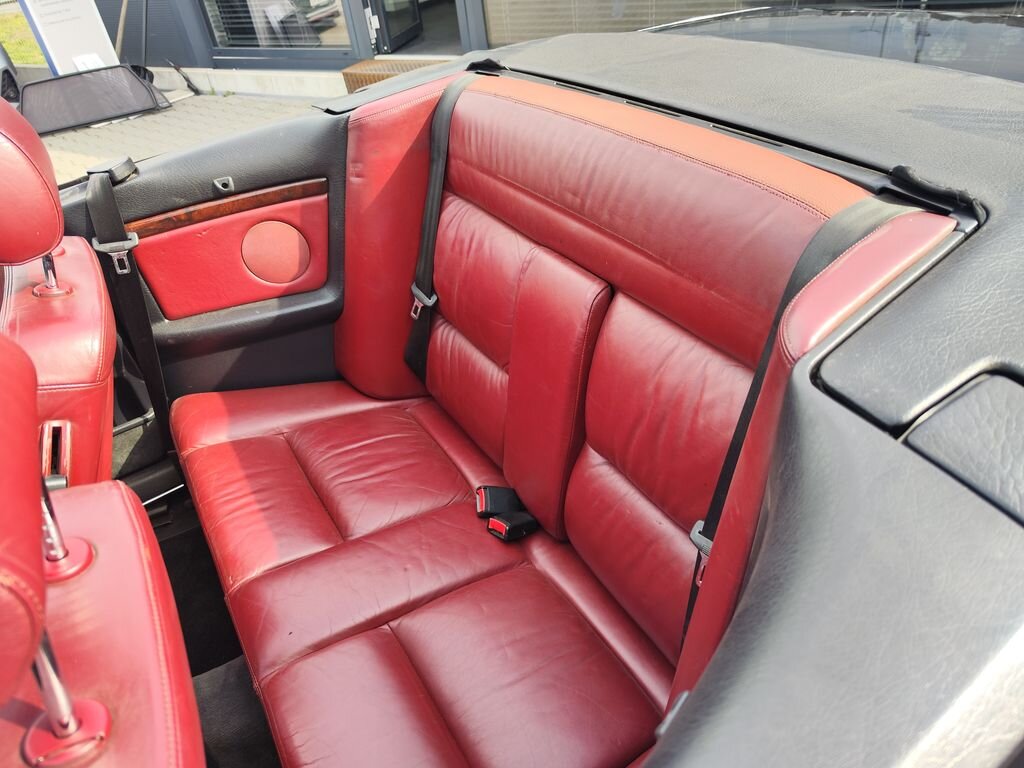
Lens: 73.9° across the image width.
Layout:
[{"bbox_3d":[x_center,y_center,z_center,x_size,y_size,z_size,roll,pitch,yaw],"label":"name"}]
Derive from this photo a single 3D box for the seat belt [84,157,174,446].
[{"bbox_3d":[-0.655,-0.105,1.186,0.080,0.520,0.055,-15,35,-28],"label":"seat belt"}]

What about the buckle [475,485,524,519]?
[{"bbox_3d":[-0.023,0.205,1.188,0.073,0.026,0.044,-1,56,-29],"label":"buckle"}]

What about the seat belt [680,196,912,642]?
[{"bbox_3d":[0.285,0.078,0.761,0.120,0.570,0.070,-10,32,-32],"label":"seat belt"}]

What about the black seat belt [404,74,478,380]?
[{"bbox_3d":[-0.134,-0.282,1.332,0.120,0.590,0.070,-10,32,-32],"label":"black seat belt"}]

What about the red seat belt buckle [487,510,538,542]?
[{"bbox_3d":[0.002,0.237,1.150,0.070,0.025,0.045,-7,14,-42],"label":"red seat belt buckle"}]

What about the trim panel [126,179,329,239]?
[{"bbox_3d":[-0.501,-0.316,1.222,0.355,0.033,0.020,-21,38,-20],"label":"trim panel"}]

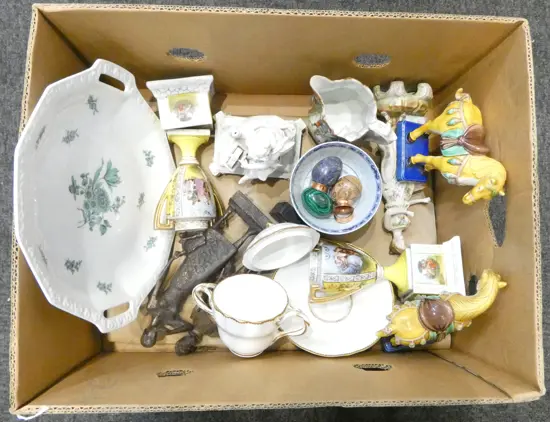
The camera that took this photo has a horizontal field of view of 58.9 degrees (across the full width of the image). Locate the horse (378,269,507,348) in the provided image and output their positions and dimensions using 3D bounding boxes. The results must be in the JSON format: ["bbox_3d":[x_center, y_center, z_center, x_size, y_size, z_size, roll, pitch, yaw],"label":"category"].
[{"bbox_3d":[0.204,0.129,0.620,0.130,0.148,0.060,-9,69,-6],"label":"horse"}]

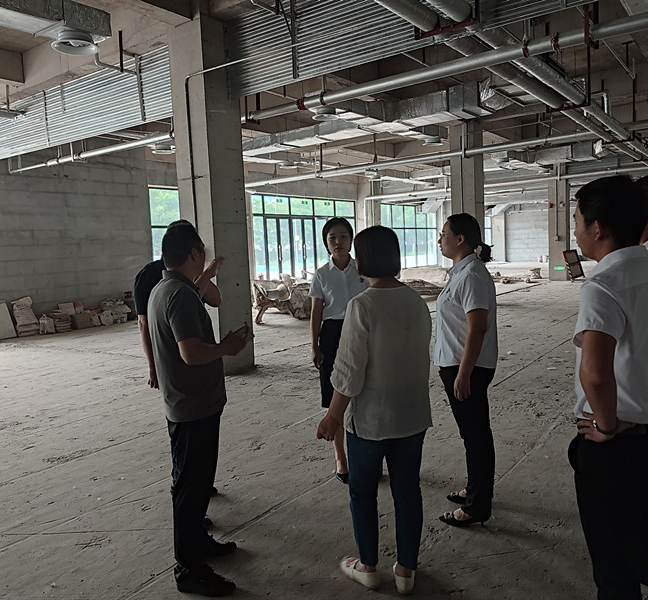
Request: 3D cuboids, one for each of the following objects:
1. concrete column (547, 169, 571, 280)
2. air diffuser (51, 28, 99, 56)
[{"bbox_3d":[8.228,-2.835,20.133,0.644,4.278,0.574,1,7,36],"label":"concrete column"},{"bbox_3d":[-2.453,-2.568,5.687,0.440,0.160,0.440,1,7,36],"label":"air diffuser"}]

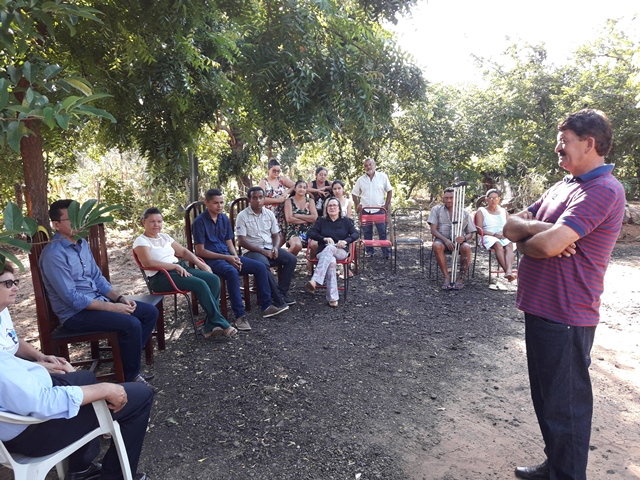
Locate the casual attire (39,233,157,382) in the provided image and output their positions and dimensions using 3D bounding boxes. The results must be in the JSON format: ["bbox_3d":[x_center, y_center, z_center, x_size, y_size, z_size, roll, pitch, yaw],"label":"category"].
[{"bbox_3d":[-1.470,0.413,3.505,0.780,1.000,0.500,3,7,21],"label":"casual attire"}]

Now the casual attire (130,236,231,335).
[{"bbox_3d":[-1.250,0.289,4.618,0.820,0.980,0.500,4,8,32],"label":"casual attire"}]

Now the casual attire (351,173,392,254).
[{"bbox_3d":[0.911,-0.438,9.016,0.660,1.520,0.330,1,7,7],"label":"casual attire"}]

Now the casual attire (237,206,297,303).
[{"bbox_3d":[-0.596,0.157,5.908,0.500,1.080,0.760,-7,10,-44],"label":"casual attire"}]

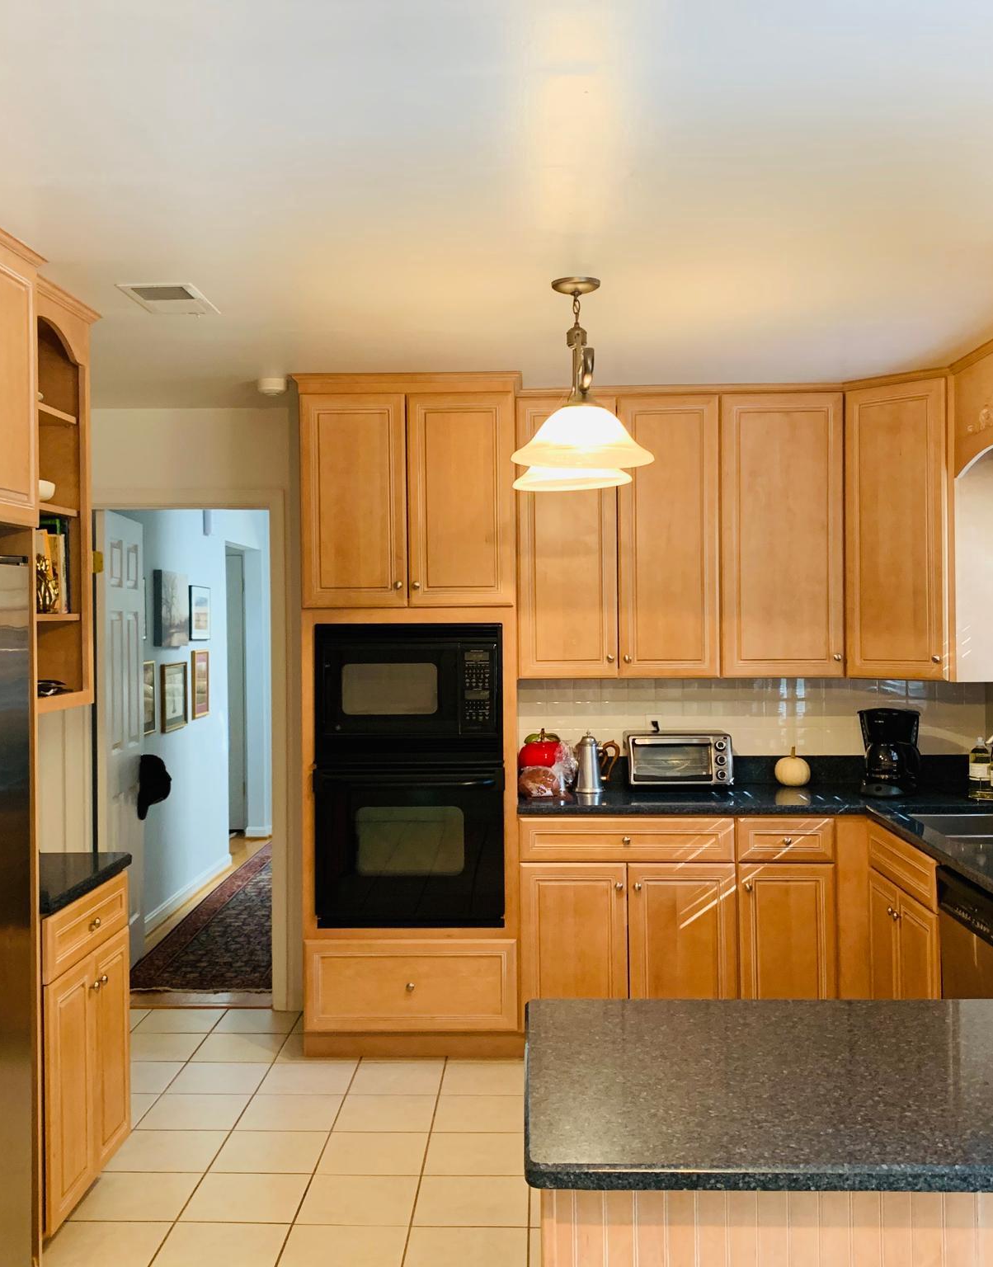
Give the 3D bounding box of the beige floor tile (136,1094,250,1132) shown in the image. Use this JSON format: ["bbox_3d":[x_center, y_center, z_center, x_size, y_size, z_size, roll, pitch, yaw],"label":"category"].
[{"bbox_3d":[-0.970,1.552,4.105,0.306,0.010,0.302,0,1,2],"label":"beige floor tile"}]

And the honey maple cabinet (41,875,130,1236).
[{"bbox_3d":[-1.358,1.083,3.308,0.600,0.837,0.620,0,0,2],"label":"honey maple cabinet"}]

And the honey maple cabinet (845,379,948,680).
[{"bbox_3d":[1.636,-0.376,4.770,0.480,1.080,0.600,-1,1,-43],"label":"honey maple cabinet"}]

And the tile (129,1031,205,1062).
[{"bbox_3d":[-1.239,1.531,4.664,0.300,0.012,0.300,0,0,2],"label":"tile"}]

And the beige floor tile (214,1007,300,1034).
[{"bbox_3d":[-0.924,1.527,4.959,0.300,0.012,0.300,0,0,2],"label":"beige floor tile"}]

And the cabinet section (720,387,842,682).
[{"bbox_3d":[1.079,-0.368,4.917,0.461,1.058,0.319,0,0,2],"label":"cabinet section"}]

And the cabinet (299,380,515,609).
[{"bbox_3d":[-0.309,-0.490,4.796,0.764,0.805,0.610,0,0,2],"label":"cabinet"}]

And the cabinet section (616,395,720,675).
[{"bbox_3d":[0.655,-0.365,4.931,0.385,1.058,0.319,0,0,2],"label":"cabinet section"}]

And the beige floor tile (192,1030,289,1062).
[{"bbox_3d":[-0.934,1.528,4.654,0.300,0.012,0.300,0,0,2],"label":"beige floor tile"}]

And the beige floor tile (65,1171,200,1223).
[{"bbox_3d":[-0.993,1.562,3.505,0.306,0.010,0.302,0,1,2],"label":"beige floor tile"}]

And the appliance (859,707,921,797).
[{"bbox_3d":[1.491,0.442,4.799,0.200,0.325,0.220,0,1,32],"label":"appliance"}]

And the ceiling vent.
[{"bbox_3d":[-0.905,-0.923,3.512,0.203,0.015,0.315,0,0,2],"label":"ceiling vent"}]

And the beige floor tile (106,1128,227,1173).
[{"bbox_3d":[-0.965,1.532,3.740,0.300,0.012,0.300,0,0,2],"label":"beige floor tile"}]

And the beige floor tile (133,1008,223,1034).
[{"bbox_3d":[-1.229,1.530,4.969,0.300,0.012,0.300,0,0,2],"label":"beige floor tile"}]

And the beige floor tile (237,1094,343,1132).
[{"bbox_3d":[-0.660,1.550,4.093,0.306,0.010,0.302,0,1,2],"label":"beige floor tile"}]

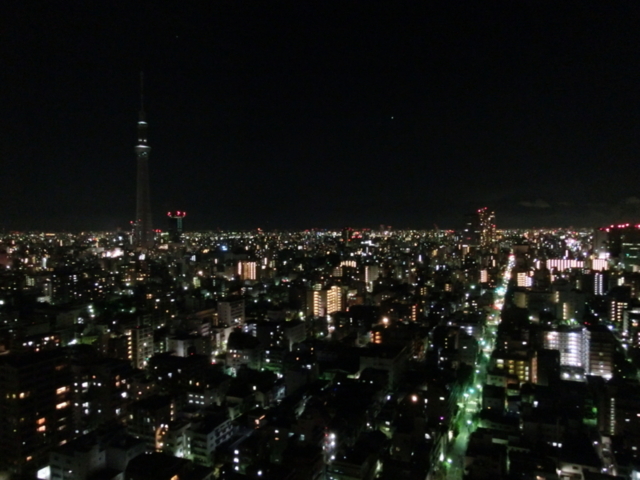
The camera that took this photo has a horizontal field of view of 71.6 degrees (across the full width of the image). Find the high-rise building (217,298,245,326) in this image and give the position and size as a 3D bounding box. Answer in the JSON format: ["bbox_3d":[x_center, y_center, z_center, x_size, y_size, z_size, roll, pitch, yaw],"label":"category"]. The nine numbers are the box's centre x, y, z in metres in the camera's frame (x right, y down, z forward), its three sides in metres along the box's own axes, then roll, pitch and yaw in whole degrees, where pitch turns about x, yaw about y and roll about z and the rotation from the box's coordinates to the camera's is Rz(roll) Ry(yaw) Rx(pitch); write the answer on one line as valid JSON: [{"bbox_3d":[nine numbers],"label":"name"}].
[{"bbox_3d":[-83.240,67.220,414.330,14.500,23.500,21.000,0,2,24],"label":"high-rise building"}]

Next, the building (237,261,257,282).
[{"bbox_3d":[-116.730,53.180,711.510,28.000,35.500,16.000,0,2,24],"label":"building"}]

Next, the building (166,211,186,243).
[{"bbox_3d":[-572.760,-35.320,1767.830,48.000,158.000,46.000,0,2,20],"label":"building"}]

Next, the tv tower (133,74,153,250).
[{"bbox_3d":[-624.120,-267.580,1563.290,64.000,634.000,64.000,-1,2,-22],"label":"tv tower"}]

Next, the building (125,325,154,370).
[{"bbox_3d":[-118.000,69.480,291.570,9.500,26.000,14.500,0,2,24],"label":"building"}]

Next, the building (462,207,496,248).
[{"bbox_3d":[587.470,-36.610,1627.810,108.000,159.000,48.000,0,2,22],"label":"building"}]

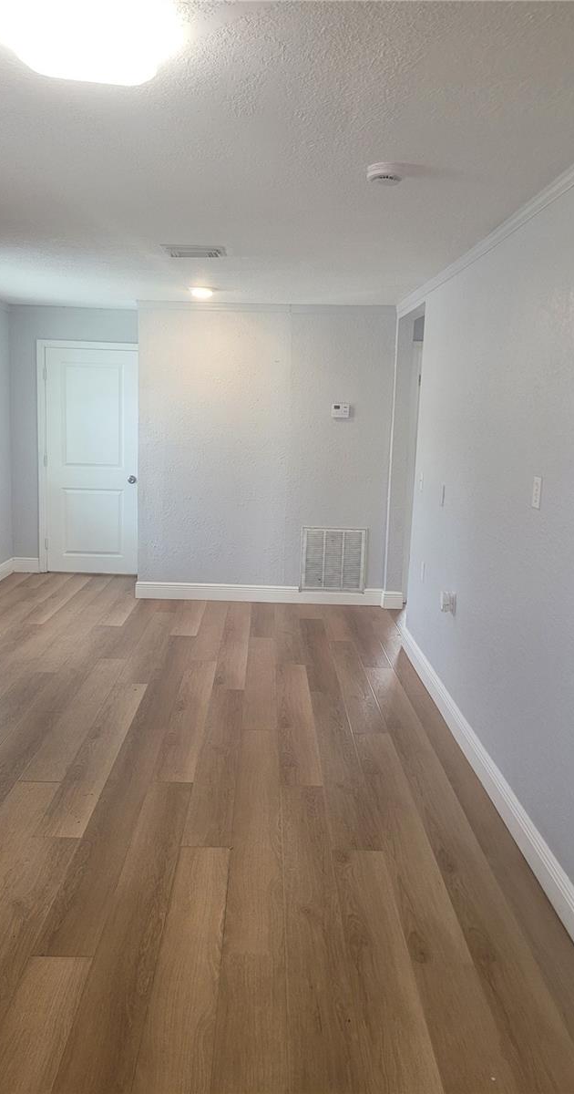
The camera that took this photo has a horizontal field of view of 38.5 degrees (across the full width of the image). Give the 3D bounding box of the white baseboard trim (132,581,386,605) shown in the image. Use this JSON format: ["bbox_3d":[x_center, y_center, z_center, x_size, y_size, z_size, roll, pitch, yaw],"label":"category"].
[{"bbox_3d":[-0.222,0.384,6.717,2.010,0.137,0.018,2,9,-1],"label":"white baseboard trim"}]

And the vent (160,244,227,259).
[{"bbox_3d":[-0.499,-1.602,4.480,0.340,0.025,0.275,2,9,-1],"label":"vent"}]

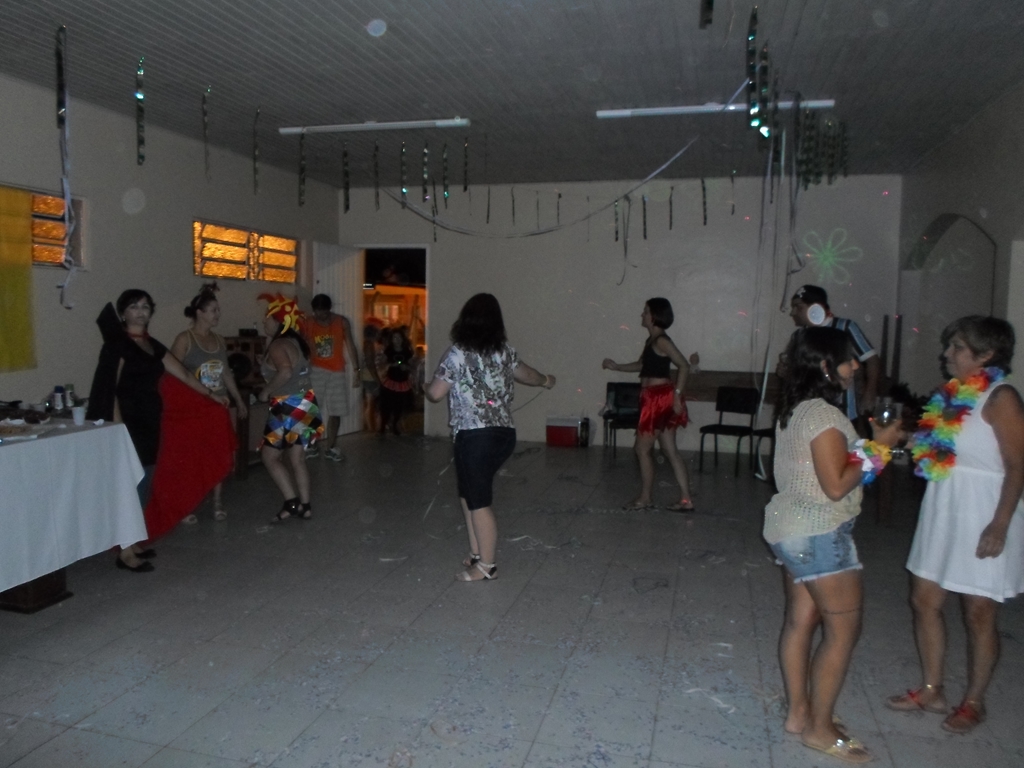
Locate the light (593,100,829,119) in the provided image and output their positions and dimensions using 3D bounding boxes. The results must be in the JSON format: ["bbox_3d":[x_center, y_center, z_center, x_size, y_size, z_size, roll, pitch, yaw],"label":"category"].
[{"bbox_3d":[1.386,-1.909,5.138,1.600,0.070,0.070,3,6,15],"label":"light"}]

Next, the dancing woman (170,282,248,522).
[{"bbox_3d":[-2.207,0.134,5.372,0.400,1.700,0.560,6,7,41],"label":"dancing woman"}]

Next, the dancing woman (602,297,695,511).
[{"bbox_3d":[1.105,0.158,5.845,0.720,1.680,0.500,1,6,2],"label":"dancing woman"}]

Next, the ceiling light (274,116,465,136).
[{"bbox_3d":[-1.114,-2.027,5.868,1.620,0.070,0.070,3,6,15],"label":"ceiling light"}]

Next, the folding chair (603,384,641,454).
[{"bbox_3d":[1.275,0.372,8.095,0.440,0.820,0.500,3,6,15],"label":"folding chair"}]

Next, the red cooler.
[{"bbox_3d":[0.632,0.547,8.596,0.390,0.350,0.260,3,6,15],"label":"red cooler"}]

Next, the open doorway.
[{"bbox_3d":[-1.446,-0.523,9.233,0.830,2.280,0.150,3,6,15],"label":"open doorway"}]

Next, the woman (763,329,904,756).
[{"bbox_3d":[1.119,0.549,2.648,0.470,1.530,0.440,2,6,6],"label":"woman"}]

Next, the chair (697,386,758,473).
[{"bbox_3d":[2.151,0.462,7.344,0.440,0.820,0.500,5,7,34],"label":"chair"}]

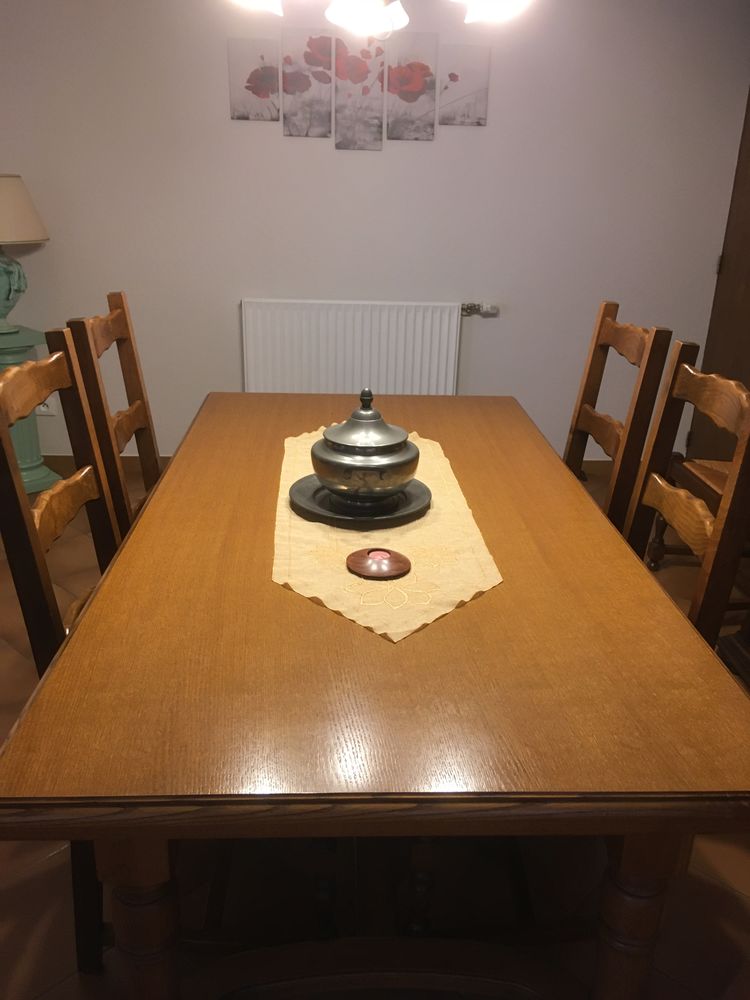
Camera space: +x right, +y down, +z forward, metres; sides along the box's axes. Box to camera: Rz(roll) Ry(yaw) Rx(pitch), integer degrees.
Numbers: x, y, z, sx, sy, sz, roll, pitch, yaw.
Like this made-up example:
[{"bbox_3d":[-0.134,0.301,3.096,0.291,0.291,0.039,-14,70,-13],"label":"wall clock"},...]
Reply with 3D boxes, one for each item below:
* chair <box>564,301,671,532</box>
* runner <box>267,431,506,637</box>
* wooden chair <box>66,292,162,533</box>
[{"bbox_3d":[0.325,0.098,2.087,0.525,1.110,0.455,0,21,-3],"label":"chair"},{"bbox_3d":[-0.005,-0.011,1.767,0.395,0.010,1.180,0,21,-4],"label":"runner"},{"bbox_3d":[-0.371,0.090,2.059,0.525,1.110,0.455,0,21,-4],"label":"wooden chair"}]

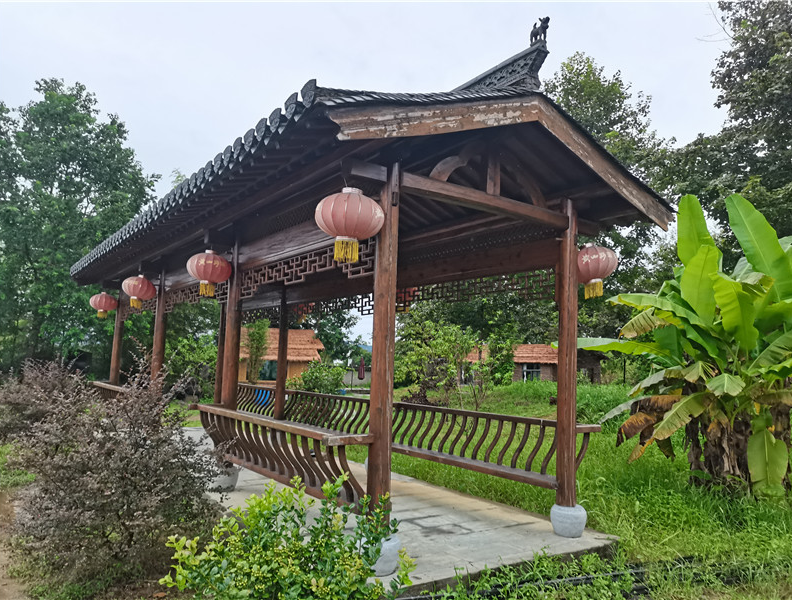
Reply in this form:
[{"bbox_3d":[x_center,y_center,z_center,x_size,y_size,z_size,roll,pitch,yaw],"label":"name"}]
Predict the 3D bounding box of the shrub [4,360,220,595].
[{"bbox_3d":[-2.235,1.265,4.790,1.580,1.500,1.500,5,-7,-24],"label":"shrub"}]

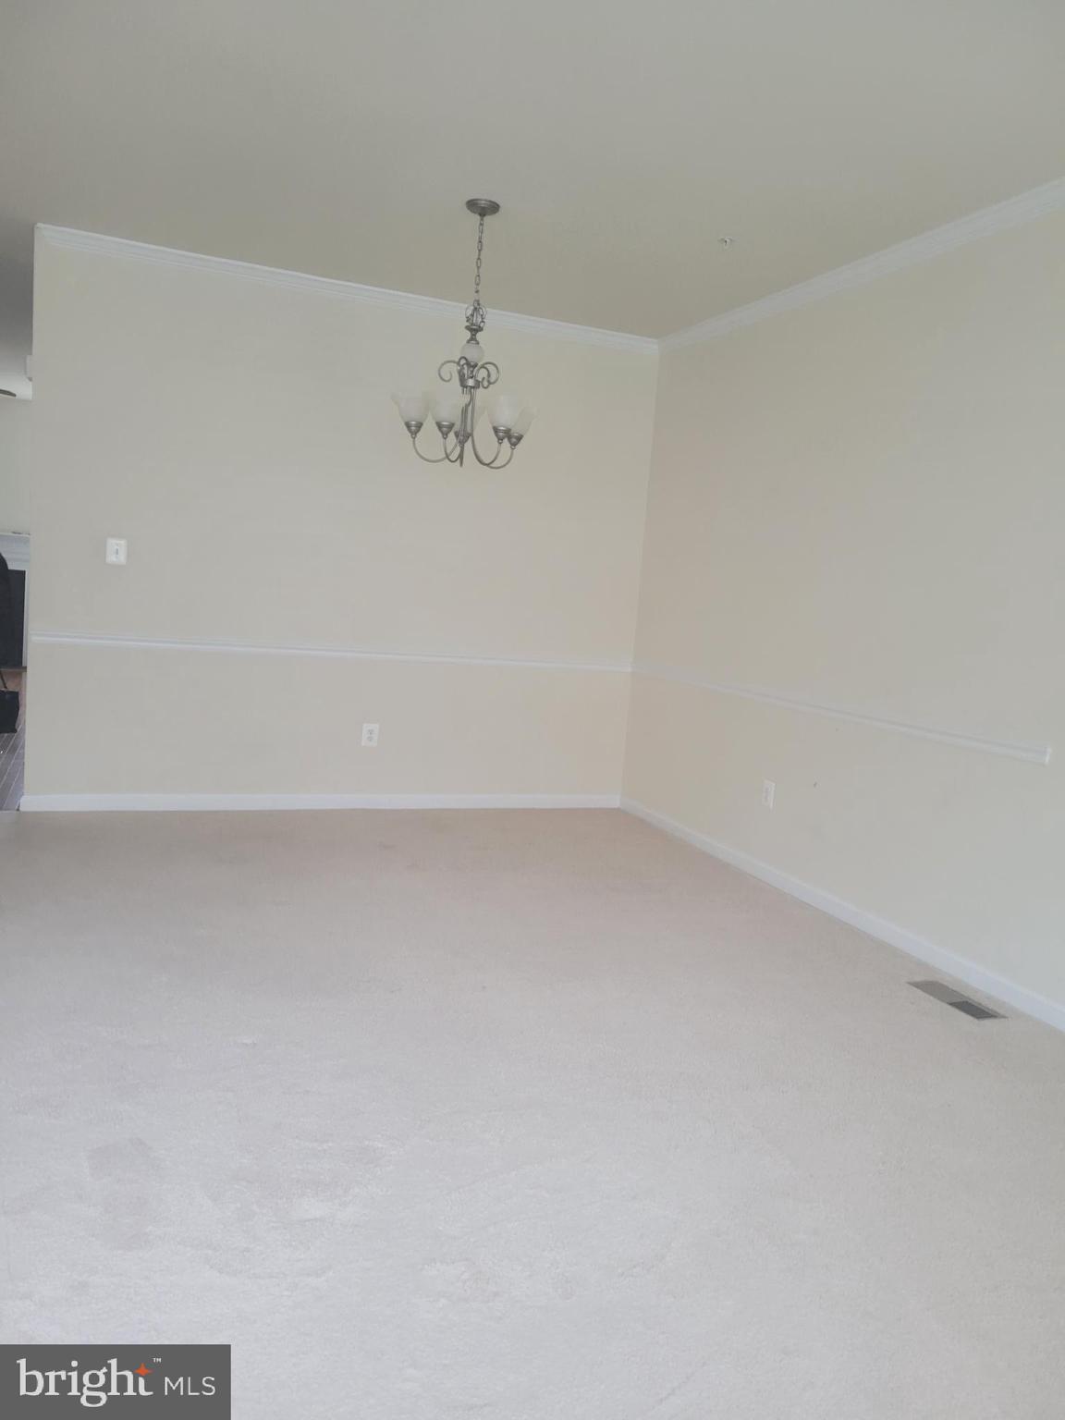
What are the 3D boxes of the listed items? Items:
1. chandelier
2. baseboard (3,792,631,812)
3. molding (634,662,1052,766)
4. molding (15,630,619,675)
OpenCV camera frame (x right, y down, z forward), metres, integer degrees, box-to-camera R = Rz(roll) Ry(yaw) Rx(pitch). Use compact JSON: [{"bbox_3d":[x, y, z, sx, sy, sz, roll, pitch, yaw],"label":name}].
[{"bbox_3d":[-0.224,-1.431,4.088,0.547,0.961,0.547,5,6,-1],"label":"chandelier"},{"bbox_3d":[-0.968,0.496,5.678,3.204,0.085,0.015,2,7,-22],"label":"baseboard"},{"bbox_3d":[1.114,-0.047,4.815,0.022,0.062,2.982,2,7,-22],"label":"molding"},{"bbox_3d":[-0.887,-0.297,5.591,3.169,0.060,0.022,2,7,-22],"label":"molding"}]

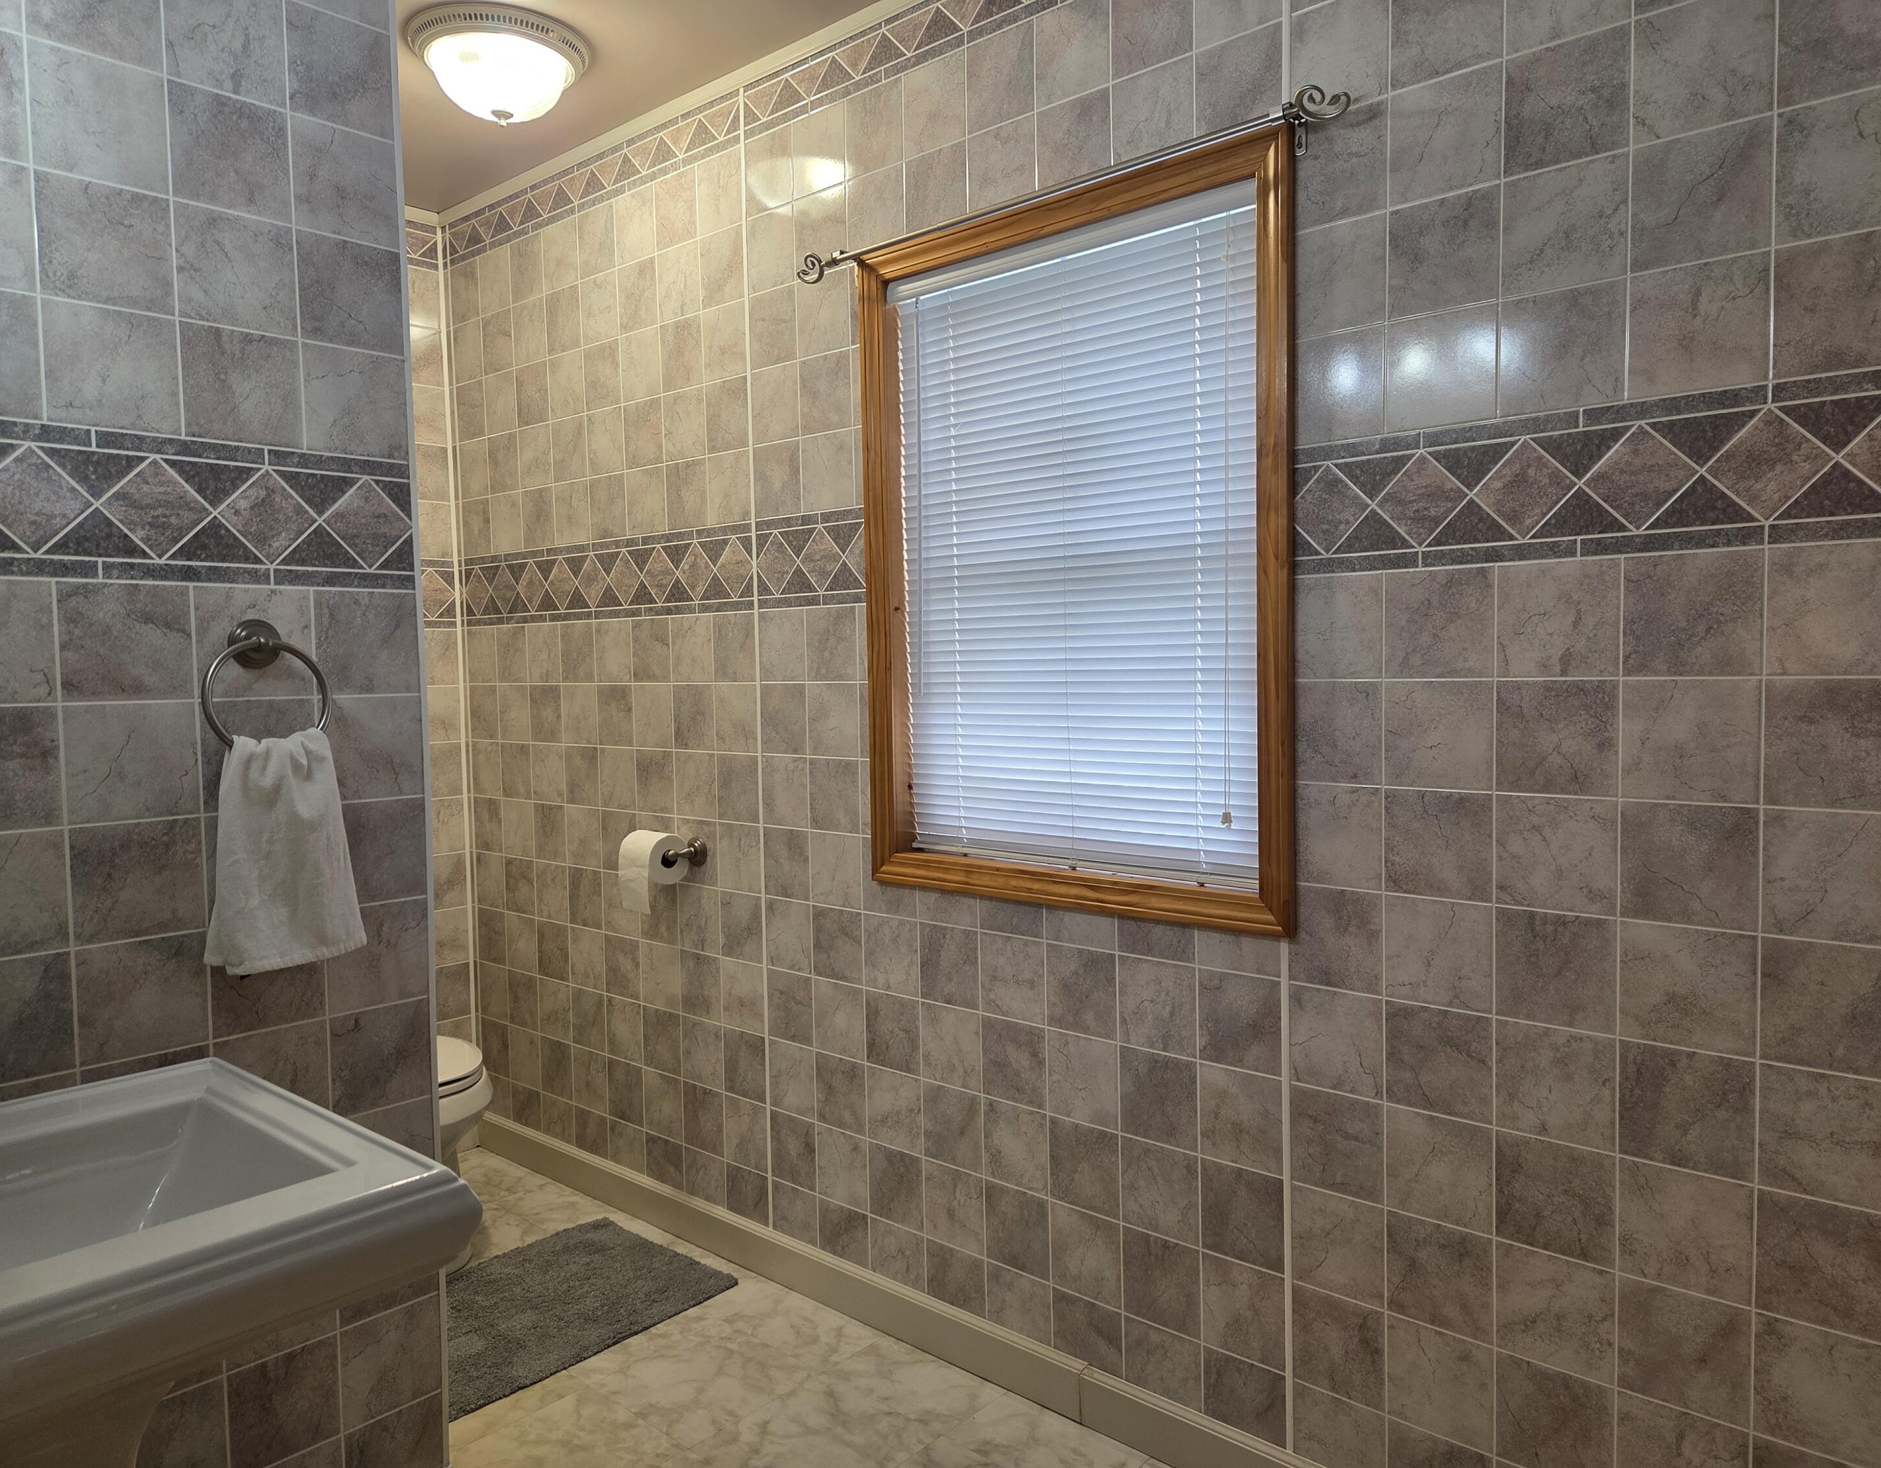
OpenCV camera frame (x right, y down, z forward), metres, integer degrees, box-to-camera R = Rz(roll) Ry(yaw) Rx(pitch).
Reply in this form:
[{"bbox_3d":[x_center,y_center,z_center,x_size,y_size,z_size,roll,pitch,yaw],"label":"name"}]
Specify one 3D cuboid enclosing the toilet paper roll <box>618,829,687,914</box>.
[{"bbox_3d":[-0.639,0.308,2.918,0.099,0.169,0.111,2,4,42],"label":"toilet paper roll"}]

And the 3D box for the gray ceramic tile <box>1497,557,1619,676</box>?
[{"bbox_3d":[0.798,-0.148,1.679,0.150,0.150,0.010,2,4,42],"label":"gray ceramic tile"}]

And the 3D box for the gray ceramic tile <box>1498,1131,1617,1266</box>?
[{"bbox_3d":[0.813,0.614,1.722,0.152,0.153,0.010,2,4,42],"label":"gray ceramic tile"}]

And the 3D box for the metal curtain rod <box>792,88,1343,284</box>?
[{"bbox_3d":[0.149,-0.882,2.167,1.135,0.070,0.068,2,4,42],"label":"metal curtain rod"}]

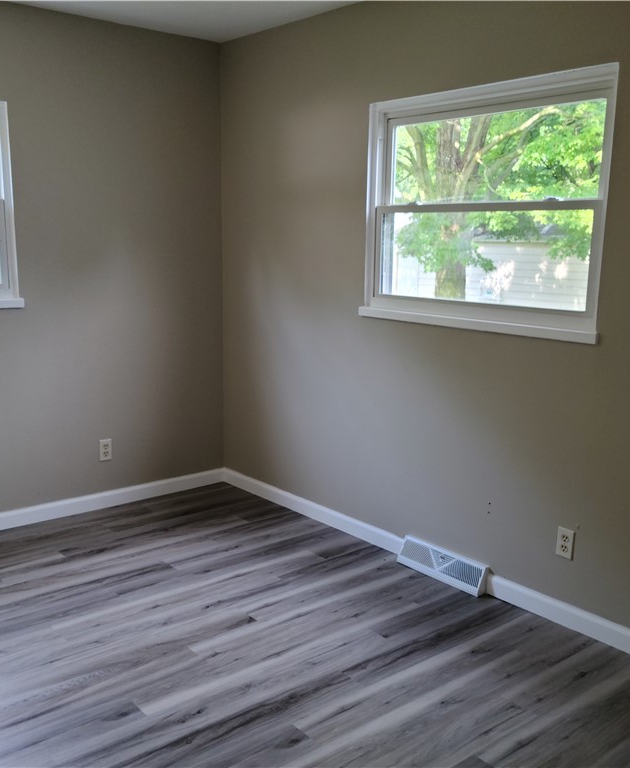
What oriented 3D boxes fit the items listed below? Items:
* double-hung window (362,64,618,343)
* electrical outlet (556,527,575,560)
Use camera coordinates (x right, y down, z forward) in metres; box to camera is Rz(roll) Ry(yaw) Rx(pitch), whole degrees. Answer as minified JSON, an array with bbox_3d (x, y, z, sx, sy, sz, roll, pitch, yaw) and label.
[{"bbox_3d":[0.639,-0.695,3.315,0.100,0.942,1.237,-8,13,-39],"label":"double-hung window"},{"bbox_3d":[0.945,0.600,3.119,0.010,0.115,0.070,-8,13,-39],"label":"electrical outlet"}]

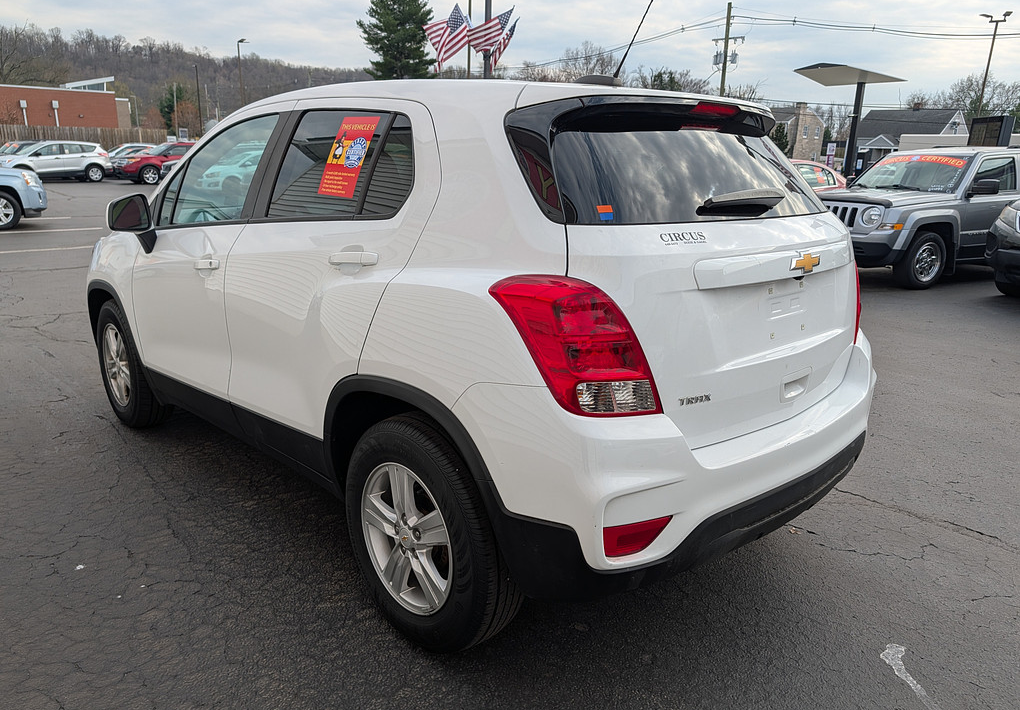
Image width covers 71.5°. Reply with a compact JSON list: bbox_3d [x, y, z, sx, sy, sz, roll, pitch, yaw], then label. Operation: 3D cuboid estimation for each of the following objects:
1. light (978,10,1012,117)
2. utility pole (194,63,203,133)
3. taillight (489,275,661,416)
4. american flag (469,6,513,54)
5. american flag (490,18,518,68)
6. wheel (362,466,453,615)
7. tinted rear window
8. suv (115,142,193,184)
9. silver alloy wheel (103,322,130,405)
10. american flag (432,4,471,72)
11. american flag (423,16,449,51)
[{"bbox_3d":[21.205,-11.056,32.066,1.450,8.200,0.550,9,17,26],"label":"light"},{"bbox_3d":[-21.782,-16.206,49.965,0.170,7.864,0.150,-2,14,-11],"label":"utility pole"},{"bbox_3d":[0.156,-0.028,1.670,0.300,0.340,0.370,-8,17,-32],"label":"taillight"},{"bbox_3d":[-0.384,-6.552,14.300,0.949,0.808,0.350,1,15,0],"label":"american flag"},{"bbox_3d":[-0.113,-6.378,14.500,0.573,0.942,0.400,1,15,0],"label":"american flag"},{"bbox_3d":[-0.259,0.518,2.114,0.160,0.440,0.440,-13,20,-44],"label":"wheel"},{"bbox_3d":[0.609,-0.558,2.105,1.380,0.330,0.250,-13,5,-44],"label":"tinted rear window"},{"bbox_3d":[-14.929,-8.607,31.539,2.000,1.790,5.000,15,20,40],"label":"suv"},{"bbox_3d":[-2.065,0.043,3.858,0.160,0.440,0.440,-13,20,-44],"label":"silver alloy wheel"},{"bbox_3d":[-1.155,-6.341,14.100,0.737,1.195,0.350,1,15,0],"label":"american flag"},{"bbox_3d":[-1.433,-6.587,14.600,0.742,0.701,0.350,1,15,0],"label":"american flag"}]

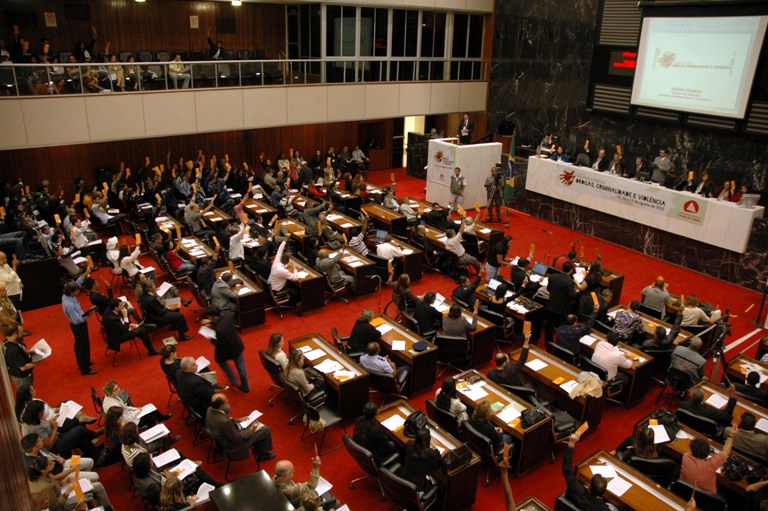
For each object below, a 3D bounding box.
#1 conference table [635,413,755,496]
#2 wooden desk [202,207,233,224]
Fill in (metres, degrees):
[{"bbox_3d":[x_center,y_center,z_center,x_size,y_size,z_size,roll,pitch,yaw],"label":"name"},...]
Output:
[{"bbox_3d":[4.221,2.930,7.845,0.570,0.760,1.530,-14,27,-35],"label":"conference table"},{"bbox_3d":[-5.035,-0.859,17.017,0.570,0.725,1.550,-14,25,-34],"label":"wooden desk"}]

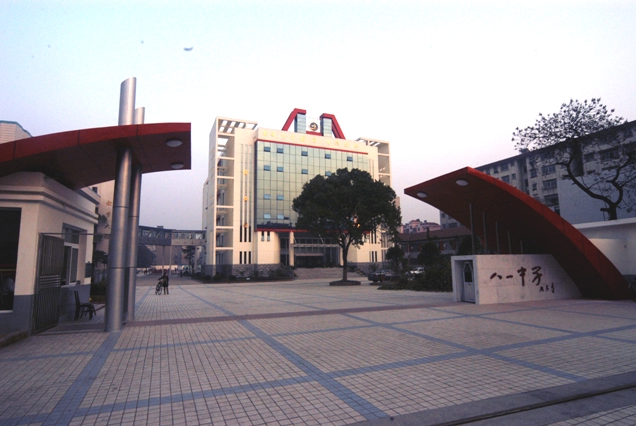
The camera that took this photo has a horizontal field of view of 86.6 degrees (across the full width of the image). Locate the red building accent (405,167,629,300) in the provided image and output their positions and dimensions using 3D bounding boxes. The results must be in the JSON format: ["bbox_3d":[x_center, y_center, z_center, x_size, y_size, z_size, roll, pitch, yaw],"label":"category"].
[{"bbox_3d":[8.144,1.088,14.341,7.140,4.845,4.080,1,-7,-15],"label":"red building accent"}]

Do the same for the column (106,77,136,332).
[{"bbox_3d":[-4.737,-0.345,8.135,0.323,6.127,0.323,2,-8,-24],"label":"column"}]

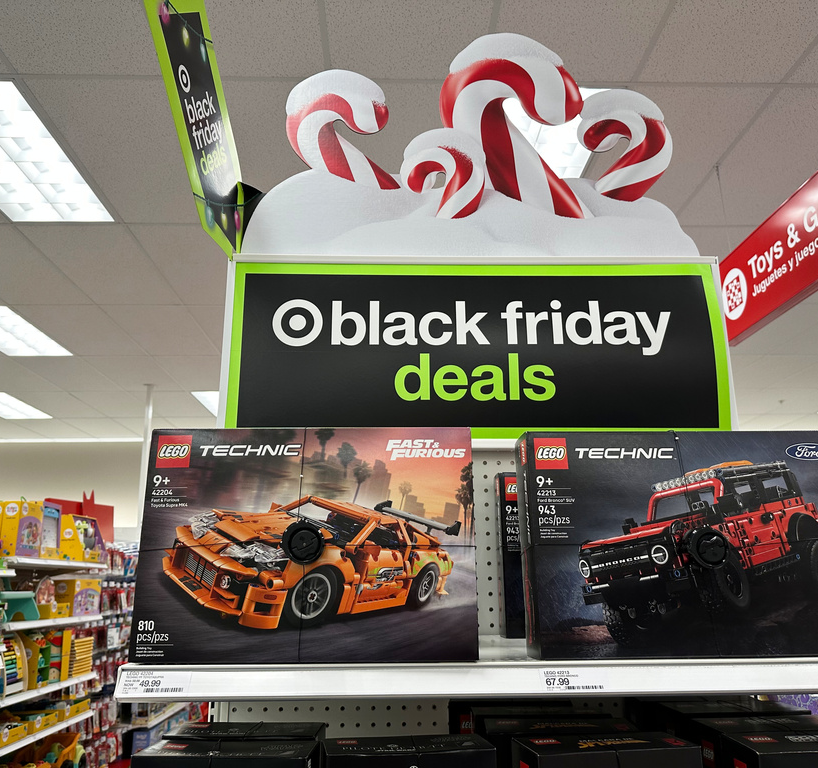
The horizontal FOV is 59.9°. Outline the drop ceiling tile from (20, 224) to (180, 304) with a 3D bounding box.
[{"bbox_3d":[-1.907,-0.735,4.520,0.610,0.020,1.220,0,-15,-3],"label":"drop ceiling tile"}]

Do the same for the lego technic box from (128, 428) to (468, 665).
[{"bbox_3d":[-0.115,0.189,0.847,0.382,0.262,0.071,0,-17,0],"label":"lego technic box"}]

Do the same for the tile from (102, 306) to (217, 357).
[{"bbox_3d":[-1.960,-0.413,5.696,0.610,0.020,1.220,0,-15,-3],"label":"tile"}]

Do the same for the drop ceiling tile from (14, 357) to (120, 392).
[{"bbox_3d":[-3.226,-0.089,6.819,0.605,0.020,1.215,0,-15,-3],"label":"drop ceiling tile"}]

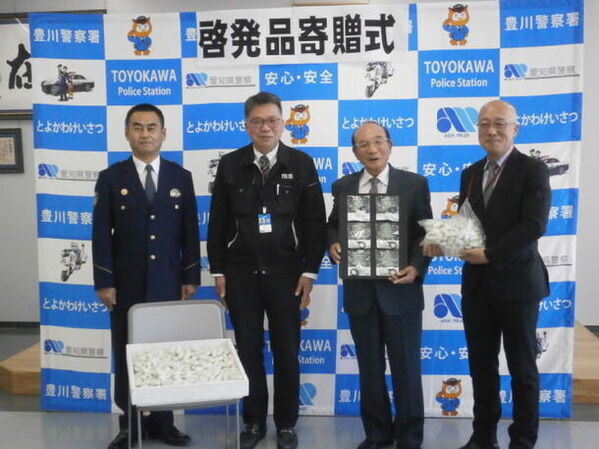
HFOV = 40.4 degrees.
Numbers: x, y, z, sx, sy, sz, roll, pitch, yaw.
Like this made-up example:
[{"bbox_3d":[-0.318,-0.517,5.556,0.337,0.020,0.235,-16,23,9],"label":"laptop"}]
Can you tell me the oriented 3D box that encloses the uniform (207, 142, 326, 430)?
[{"bbox_3d":[-0.162,0.311,3.992,0.593,1.423,0.306,0,5,0],"label":"uniform"}]

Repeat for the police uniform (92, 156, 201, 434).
[{"bbox_3d":[-0.768,0.358,4.071,0.543,1.393,0.306,-1,5,-14],"label":"police uniform"}]

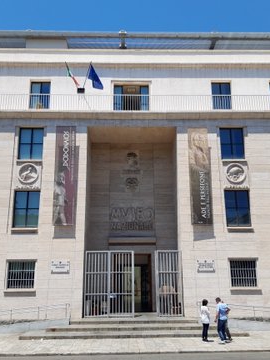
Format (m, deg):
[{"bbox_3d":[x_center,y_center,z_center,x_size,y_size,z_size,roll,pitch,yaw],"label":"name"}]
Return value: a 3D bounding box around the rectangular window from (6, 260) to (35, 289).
[{"bbox_3d":[-5.936,4.985,18.841,1.455,1.415,0.200,0,-14,-1],"label":"rectangular window"}]

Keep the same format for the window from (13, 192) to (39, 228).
[{"bbox_3d":[-5.910,1.620,19.681,1.425,2.051,0.200,0,-14,-1],"label":"window"}]

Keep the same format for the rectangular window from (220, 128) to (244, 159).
[{"bbox_3d":[5.456,-2.028,20.205,1.310,1.842,0.220,0,-14,-1],"label":"rectangular window"}]

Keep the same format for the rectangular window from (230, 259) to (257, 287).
[{"bbox_3d":[5.528,4.730,18.411,1.464,1.409,0.220,0,-14,-1],"label":"rectangular window"}]

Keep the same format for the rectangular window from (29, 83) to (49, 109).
[{"bbox_3d":[-6.104,-5.439,23.264,1.270,1.870,0.200,0,-15,-1],"label":"rectangular window"}]

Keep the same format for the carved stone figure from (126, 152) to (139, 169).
[{"bbox_3d":[-0.136,-1.185,21.852,0.818,1.016,0.200,0,-14,-1],"label":"carved stone figure"}]

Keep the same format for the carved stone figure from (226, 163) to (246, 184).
[{"bbox_3d":[5.496,-0.353,19.618,1.095,1.174,0.170,0,-14,-1],"label":"carved stone figure"}]

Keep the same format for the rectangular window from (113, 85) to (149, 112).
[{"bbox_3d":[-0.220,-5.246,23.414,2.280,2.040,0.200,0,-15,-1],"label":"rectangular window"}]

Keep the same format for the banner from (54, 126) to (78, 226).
[{"bbox_3d":[-3.760,-0.297,19.378,1.082,5.497,0.080,0,-14,-1],"label":"banner"}]

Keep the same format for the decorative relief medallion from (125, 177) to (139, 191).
[{"bbox_3d":[-0.143,0.262,22.955,0.860,0.960,0.250,0,-15,-1],"label":"decorative relief medallion"}]

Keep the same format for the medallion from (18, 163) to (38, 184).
[{"bbox_3d":[-5.987,-0.355,20.390,1.160,1.210,0.200,0,-15,-1],"label":"medallion"}]

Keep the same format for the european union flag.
[{"bbox_3d":[-2.120,-5.565,19.356,0.857,1.677,0.450,0,-14,-1],"label":"european union flag"}]

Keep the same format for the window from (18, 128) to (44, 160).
[{"bbox_3d":[-6.058,-2.104,21.053,1.450,1.940,0.200,0,-15,-1],"label":"window"}]

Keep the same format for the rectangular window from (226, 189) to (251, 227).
[{"bbox_3d":[5.807,1.618,20.317,1.450,2.060,0.200,0,-15,-1],"label":"rectangular window"}]

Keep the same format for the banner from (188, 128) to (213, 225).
[{"bbox_3d":[3.541,-0.258,19.495,1.084,5.385,0.100,1,-14,-6],"label":"banner"}]

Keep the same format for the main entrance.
[{"bbox_3d":[-0.057,5.236,18.325,5.056,3.250,0.500,0,-14,-1],"label":"main entrance"}]

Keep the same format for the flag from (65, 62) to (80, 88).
[{"bbox_3d":[-3.498,-5.864,20.257,0.756,1.529,0.450,0,-14,-1],"label":"flag"}]

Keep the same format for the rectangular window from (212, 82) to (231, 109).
[{"bbox_3d":[5.642,-5.459,23.504,1.270,1.880,0.200,0,-15,-1],"label":"rectangular window"}]

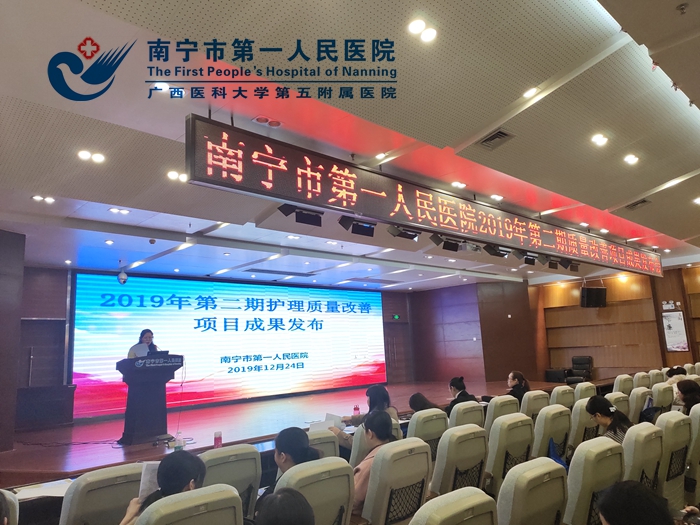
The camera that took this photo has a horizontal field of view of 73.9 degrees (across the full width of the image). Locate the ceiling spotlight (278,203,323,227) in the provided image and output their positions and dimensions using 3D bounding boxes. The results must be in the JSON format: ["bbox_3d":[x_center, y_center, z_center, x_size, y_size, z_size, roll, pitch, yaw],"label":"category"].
[{"bbox_3d":[-0.399,-0.465,4.219,0.420,0.270,0.300,6,-29,-41],"label":"ceiling spotlight"}]

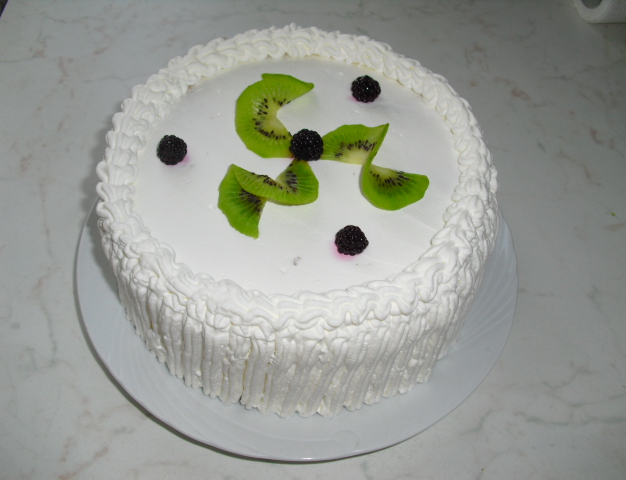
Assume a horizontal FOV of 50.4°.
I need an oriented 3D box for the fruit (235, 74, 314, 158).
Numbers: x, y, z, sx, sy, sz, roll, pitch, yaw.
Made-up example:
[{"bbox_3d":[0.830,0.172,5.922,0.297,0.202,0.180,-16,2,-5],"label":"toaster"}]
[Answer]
[{"bbox_3d":[-0.026,-0.083,0.427,0.051,0.015,0.072,1,53,0],"label":"fruit"}]

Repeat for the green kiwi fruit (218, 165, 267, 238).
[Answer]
[{"bbox_3d":[-0.042,-0.024,0.385,0.028,0.010,0.053,-14,54,-11],"label":"green kiwi fruit"}]

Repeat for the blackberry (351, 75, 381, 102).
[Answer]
[{"bbox_3d":[0.035,-0.100,0.440,0.019,0.018,0.019,1,53,0],"label":"blackberry"}]

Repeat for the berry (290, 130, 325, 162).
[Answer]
[{"bbox_3d":[-0.004,-0.058,0.403,0.020,0.018,0.020,1,53,0],"label":"berry"}]

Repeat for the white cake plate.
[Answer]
[{"bbox_3d":[-0.010,0.011,0.489,0.312,0.023,0.312,1,53,-1],"label":"white cake plate"}]

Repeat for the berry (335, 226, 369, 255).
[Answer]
[{"bbox_3d":[0.022,0.000,0.365,0.018,0.016,0.018,1,53,0],"label":"berry"}]

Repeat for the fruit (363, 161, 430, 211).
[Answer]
[{"bbox_3d":[0.048,-0.034,0.394,0.042,0.010,0.033,9,53,6],"label":"fruit"}]

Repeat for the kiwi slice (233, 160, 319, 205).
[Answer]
[{"bbox_3d":[-0.022,-0.038,0.394,0.052,0.013,0.035,1,53,0],"label":"kiwi slice"}]

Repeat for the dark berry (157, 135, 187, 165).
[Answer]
[{"bbox_3d":[-0.085,-0.055,0.404,0.018,0.017,0.018,1,53,0],"label":"dark berry"}]

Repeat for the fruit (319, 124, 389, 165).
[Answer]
[{"bbox_3d":[0.025,-0.063,0.413,0.049,0.014,0.031,1,53,0],"label":"fruit"}]

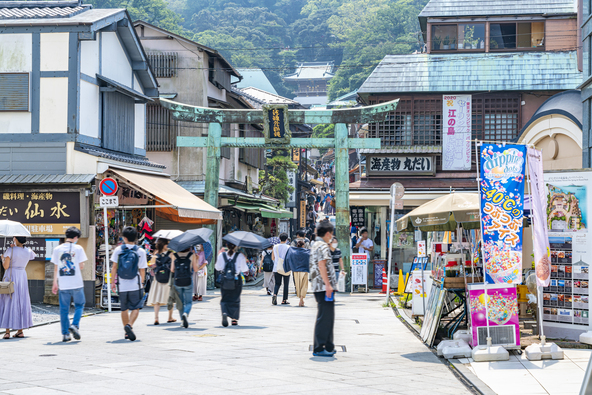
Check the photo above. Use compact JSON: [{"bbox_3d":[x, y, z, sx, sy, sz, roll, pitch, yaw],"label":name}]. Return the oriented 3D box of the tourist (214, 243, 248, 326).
[{"bbox_3d":[-1.149,1.537,18.300,0.600,1.549,0.500,0,-3,2],"label":"tourist"}]

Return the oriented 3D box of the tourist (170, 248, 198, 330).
[{"bbox_3d":[-1.959,1.518,18.000,0.490,1.571,0.500,0,-3,3],"label":"tourist"}]

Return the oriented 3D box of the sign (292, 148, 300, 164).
[{"bbox_3d":[0.020,-2.188,51.000,0.400,1.025,0.180,0,-3,3],"label":"sign"}]

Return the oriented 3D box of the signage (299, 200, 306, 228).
[{"bbox_3d":[0.301,0.692,42.000,0.240,1.080,0.120,0,-2,6],"label":"signage"}]

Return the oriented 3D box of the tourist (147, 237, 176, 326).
[{"bbox_3d":[-2.471,1.536,18.700,0.490,1.568,0.500,0,-3,11],"label":"tourist"}]

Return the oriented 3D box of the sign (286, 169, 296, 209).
[{"bbox_3d":[-0.184,-0.392,47.000,0.480,1.751,0.200,0,-3,3],"label":"sign"}]

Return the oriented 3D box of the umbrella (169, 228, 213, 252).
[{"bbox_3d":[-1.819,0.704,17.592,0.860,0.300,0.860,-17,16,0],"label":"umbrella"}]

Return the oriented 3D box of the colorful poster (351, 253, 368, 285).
[{"bbox_3d":[1.818,2.099,29.200,0.470,1.000,0.250,0,-2,3],"label":"colorful poster"}]

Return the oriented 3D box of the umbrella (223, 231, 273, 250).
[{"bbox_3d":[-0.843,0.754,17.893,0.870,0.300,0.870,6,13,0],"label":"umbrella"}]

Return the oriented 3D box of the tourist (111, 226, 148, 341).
[{"bbox_3d":[-2.515,1.299,15.400,0.550,1.710,0.550,0,-2,10],"label":"tourist"}]

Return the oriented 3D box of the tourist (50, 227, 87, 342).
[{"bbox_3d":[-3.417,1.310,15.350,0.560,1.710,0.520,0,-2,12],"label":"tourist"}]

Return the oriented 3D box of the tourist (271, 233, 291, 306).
[{"bbox_3d":[-0.365,1.709,24.400,0.480,1.718,0.450,0,-3,3],"label":"tourist"}]

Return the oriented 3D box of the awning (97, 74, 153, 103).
[{"bbox_3d":[-4.355,-2.762,26.200,0.600,0.450,2.750,0,-2,12],"label":"awning"}]

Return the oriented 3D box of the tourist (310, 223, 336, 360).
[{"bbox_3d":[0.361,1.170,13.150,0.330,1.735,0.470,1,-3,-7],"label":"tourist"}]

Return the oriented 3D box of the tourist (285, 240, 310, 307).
[{"bbox_3d":[0.071,1.802,24.100,0.660,1.548,0.380,0,-3,3],"label":"tourist"}]

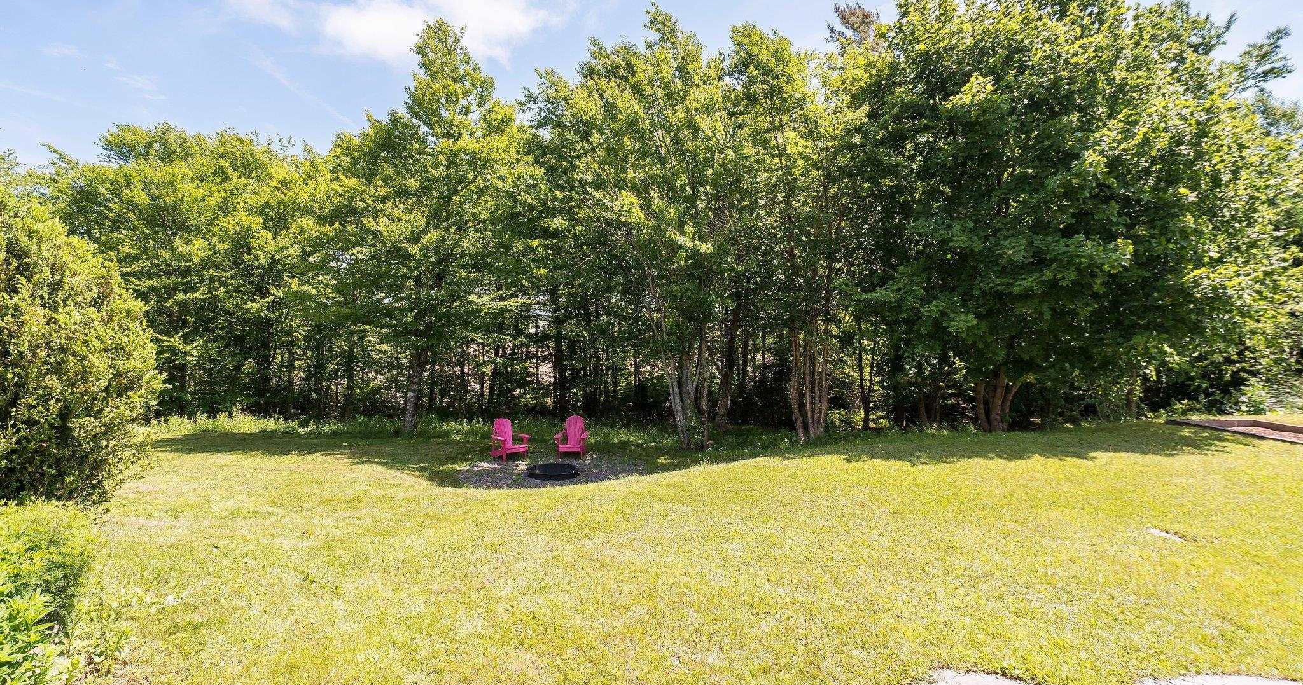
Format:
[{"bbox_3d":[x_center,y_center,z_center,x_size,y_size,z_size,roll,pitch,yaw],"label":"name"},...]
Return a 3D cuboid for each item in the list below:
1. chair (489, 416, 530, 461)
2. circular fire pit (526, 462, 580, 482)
[{"bbox_3d":[-3.125,2.080,11.940,0.750,0.900,0.840,0,0,-33],"label":"chair"},{"bbox_3d":[-1.890,2.480,10.500,1.020,0.130,1.020,0,0,0],"label":"circular fire pit"}]

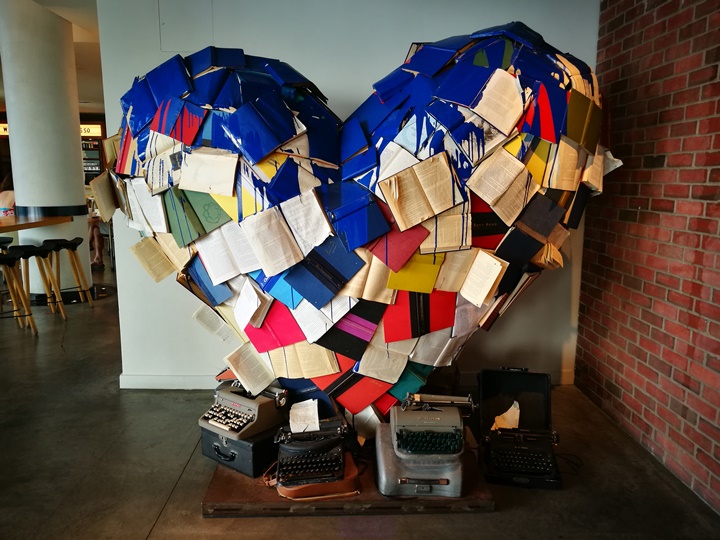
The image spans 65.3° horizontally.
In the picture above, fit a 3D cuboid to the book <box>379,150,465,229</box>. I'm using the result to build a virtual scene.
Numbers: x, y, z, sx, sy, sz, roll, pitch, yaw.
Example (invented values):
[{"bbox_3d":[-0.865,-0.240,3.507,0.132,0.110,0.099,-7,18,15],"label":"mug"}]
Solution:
[{"bbox_3d":[0.258,-0.320,2.311,0.290,0.222,0.040,-23,11,7],"label":"book"}]

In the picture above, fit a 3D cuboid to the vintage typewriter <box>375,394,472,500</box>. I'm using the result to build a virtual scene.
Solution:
[{"bbox_3d":[0.280,0.712,2.384,0.390,0.320,0.360,1,10,3],"label":"vintage typewriter"}]

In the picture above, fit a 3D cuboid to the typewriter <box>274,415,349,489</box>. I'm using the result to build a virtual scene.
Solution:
[{"bbox_3d":[-0.220,0.743,2.363,0.290,0.155,0.290,-2,10,-13],"label":"typewriter"}]

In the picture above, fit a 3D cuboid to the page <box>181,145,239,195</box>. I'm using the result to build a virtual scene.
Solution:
[{"bbox_3d":[-0.623,-0.405,2.322,0.238,0.172,0.030,9,5,7],"label":"page"}]

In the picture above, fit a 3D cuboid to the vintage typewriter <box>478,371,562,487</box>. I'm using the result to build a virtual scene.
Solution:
[{"bbox_3d":[0.740,0.696,2.562,0.325,0.420,0.370,2,10,8],"label":"vintage typewriter"}]

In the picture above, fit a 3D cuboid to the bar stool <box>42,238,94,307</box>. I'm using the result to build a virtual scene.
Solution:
[{"bbox_3d":[-2.915,0.037,5.584,0.460,0.690,0.450,0,10,-2],"label":"bar stool"}]

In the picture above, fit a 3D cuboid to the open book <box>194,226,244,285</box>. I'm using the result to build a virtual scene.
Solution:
[{"bbox_3d":[-0.608,-0.054,2.402,0.146,0.210,0.035,-17,13,18],"label":"open book"}]

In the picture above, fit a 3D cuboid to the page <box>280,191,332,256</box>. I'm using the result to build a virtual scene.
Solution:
[{"bbox_3d":[-0.211,-0.198,2.323,0.152,0.219,0.030,-26,16,-4],"label":"page"}]

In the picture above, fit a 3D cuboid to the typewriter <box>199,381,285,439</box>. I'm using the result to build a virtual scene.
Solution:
[{"bbox_3d":[-0.518,0.619,2.559,0.305,0.147,0.315,7,12,36],"label":"typewriter"}]

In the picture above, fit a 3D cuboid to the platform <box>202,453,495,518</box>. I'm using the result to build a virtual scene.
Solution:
[{"bbox_3d":[-0.046,0.900,2.408,1.140,0.062,0.420,0,10,-2],"label":"platform"}]

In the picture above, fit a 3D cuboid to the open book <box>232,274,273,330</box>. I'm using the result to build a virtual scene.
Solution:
[{"bbox_3d":[-0.465,0.133,2.439,0.124,0.193,0.070,-12,15,22],"label":"open book"}]

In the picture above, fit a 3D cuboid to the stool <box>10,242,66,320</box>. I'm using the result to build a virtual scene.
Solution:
[{"bbox_3d":[-2.925,0.117,5.110,0.460,0.690,0.450,0,10,-2],"label":"stool"}]

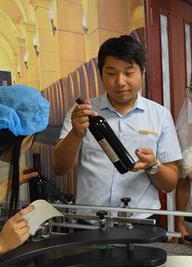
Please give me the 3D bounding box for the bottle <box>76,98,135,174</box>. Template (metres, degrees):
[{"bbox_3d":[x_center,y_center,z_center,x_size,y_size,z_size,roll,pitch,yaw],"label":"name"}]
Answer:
[{"bbox_3d":[0.029,0.005,1.680,0.071,0.310,0.071,-37,4,-24],"label":"bottle"}]

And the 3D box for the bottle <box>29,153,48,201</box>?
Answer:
[{"bbox_3d":[-0.210,0.227,1.720,0.073,0.310,0.073,-4,3,-17],"label":"bottle"}]

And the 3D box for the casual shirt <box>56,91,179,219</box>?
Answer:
[{"bbox_3d":[0.098,0.104,1.860,0.490,0.530,0.280,-2,3,12],"label":"casual shirt"}]

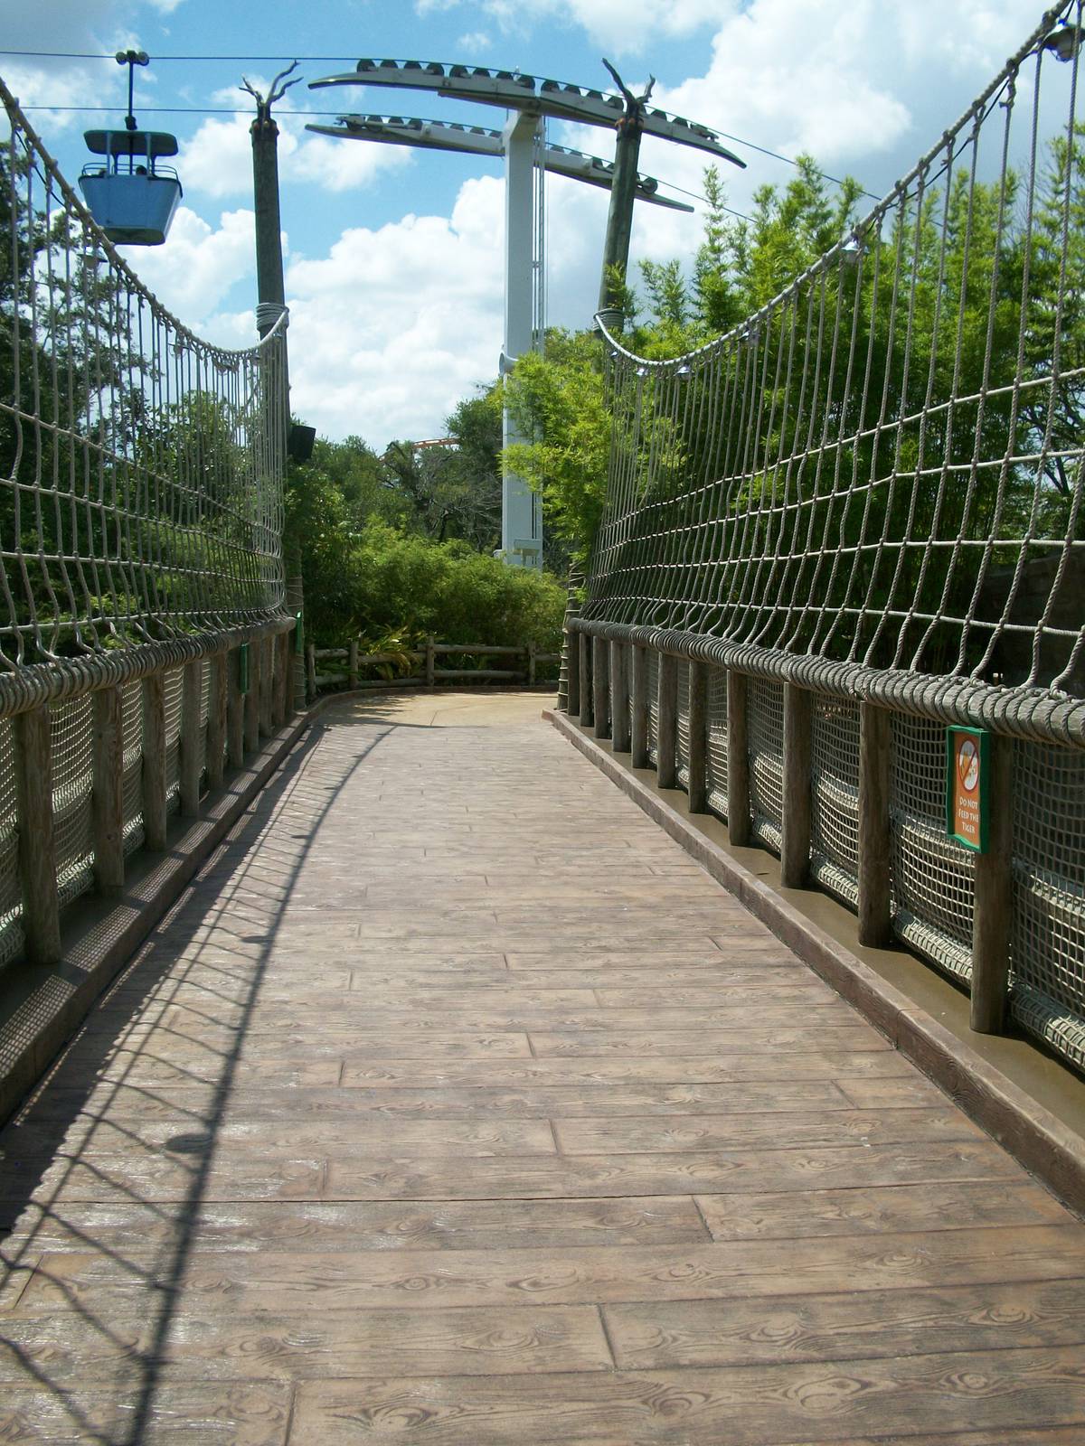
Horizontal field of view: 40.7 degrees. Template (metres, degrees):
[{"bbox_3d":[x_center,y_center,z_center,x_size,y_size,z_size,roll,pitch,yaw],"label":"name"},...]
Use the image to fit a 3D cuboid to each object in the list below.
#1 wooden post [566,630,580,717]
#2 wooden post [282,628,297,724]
[{"bbox_3d":[0.361,-0.571,17.000,0.135,1.000,0.135,-1,5,-5],"label":"wooden post"},{"bbox_3d":[-2.904,-0.548,16.800,0.135,1.000,0.135,-1,5,-5],"label":"wooden post"}]

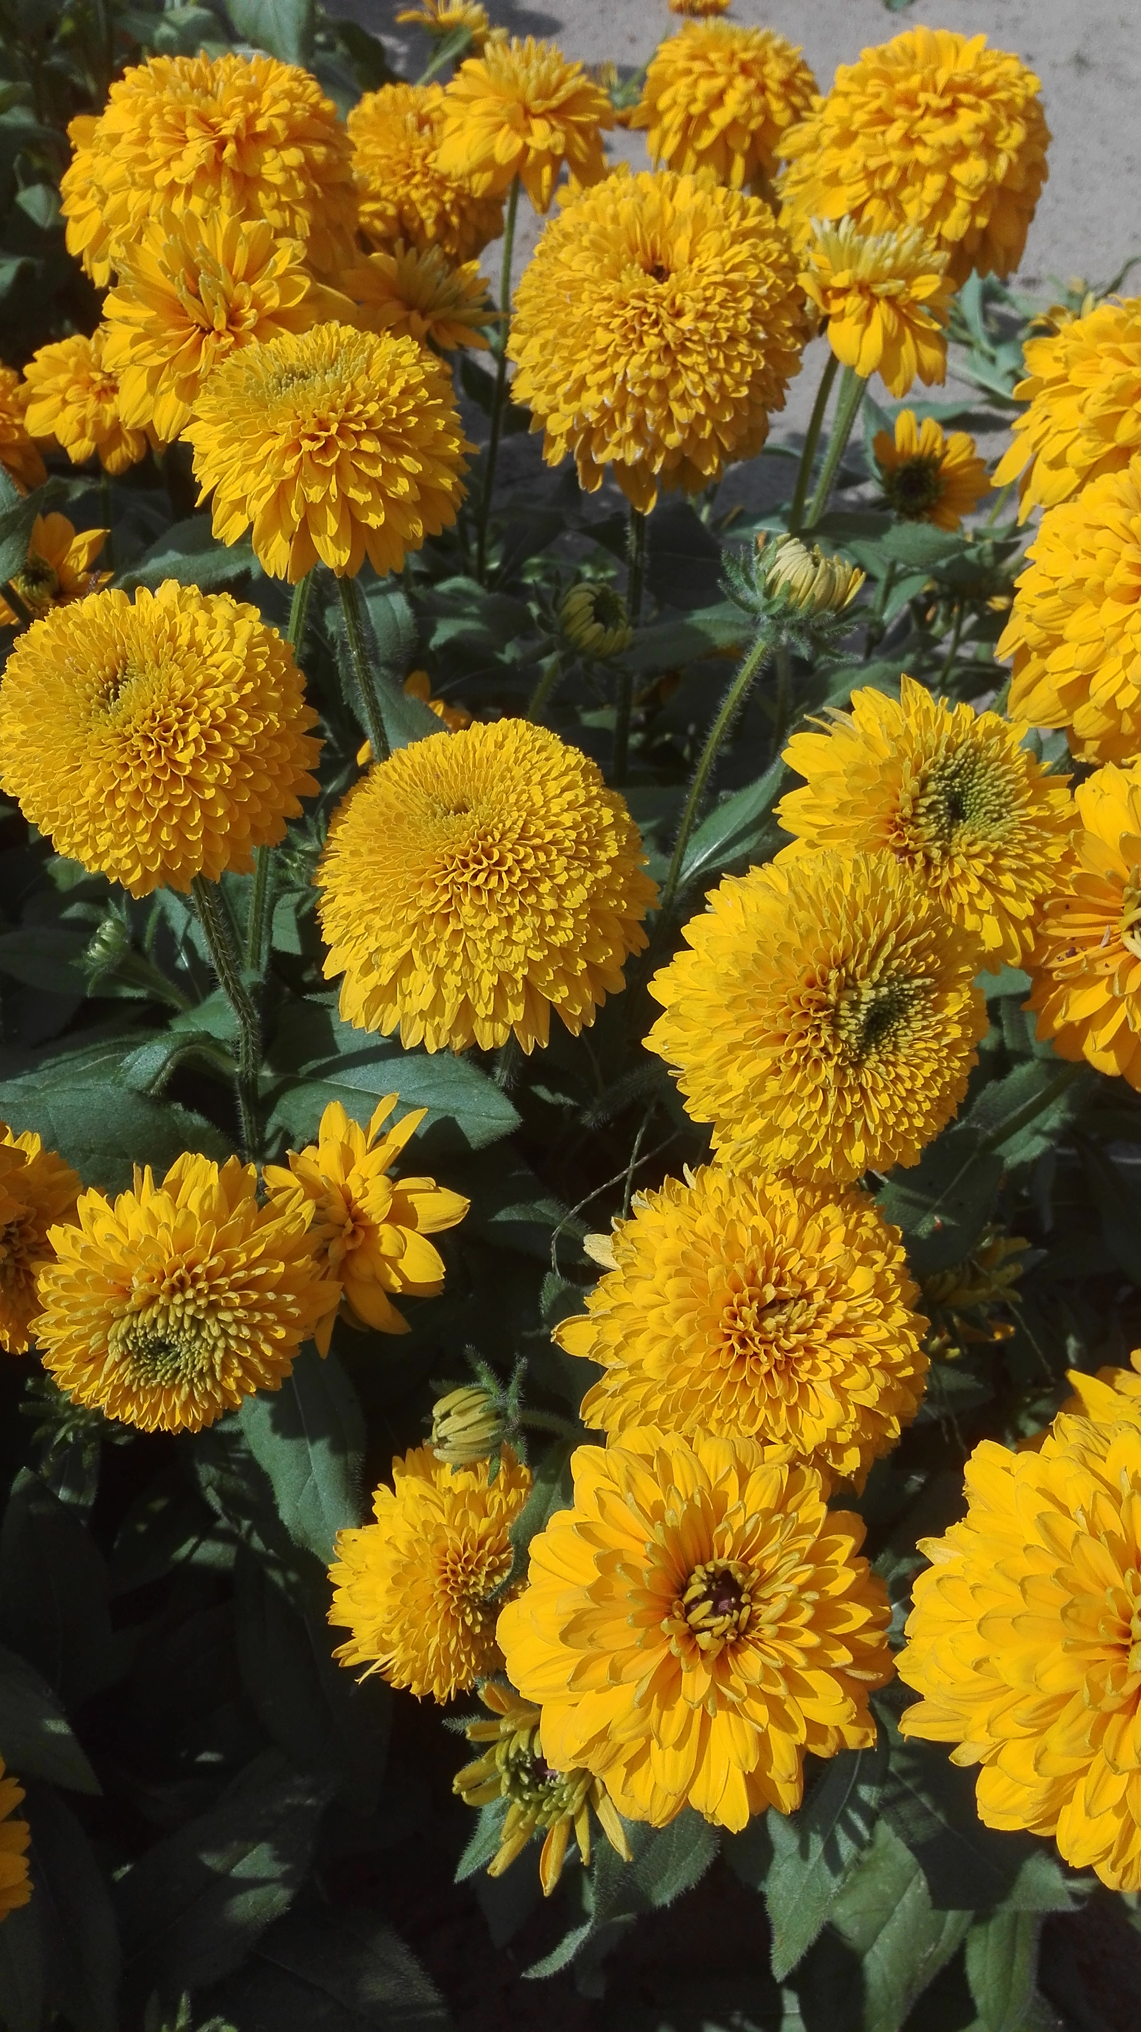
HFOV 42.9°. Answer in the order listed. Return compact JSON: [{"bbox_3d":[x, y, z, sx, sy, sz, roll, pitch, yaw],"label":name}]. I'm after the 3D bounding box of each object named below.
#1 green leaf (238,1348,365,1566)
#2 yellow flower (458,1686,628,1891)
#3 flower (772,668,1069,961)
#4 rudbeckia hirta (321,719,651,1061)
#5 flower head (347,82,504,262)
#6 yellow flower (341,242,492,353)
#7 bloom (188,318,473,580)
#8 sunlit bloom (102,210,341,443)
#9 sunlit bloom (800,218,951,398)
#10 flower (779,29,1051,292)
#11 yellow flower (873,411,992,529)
[{"bbox_3d":[-0.079,0.124,0.420,0.042,0.016,0.080,-9,67,-7],"label":"green leaf"},{"bbox_3d":[-0.006,0.203,0.385,0.052,0.034,0.054,0,49,-8],"label":"yellow flower"},{"bbox_3d":[0.096,-0.051,0.390,0.082,0.045,0.082,0,85,-15],"label":"flower"},{"bbox_3d":[-0.021,-0.033,0.362,0.088,0.062,0.088,0,56,11],"label":"rudbeckia hirta"},{"bbox_3d":[-0.052,-0.313,0.540,0.062,0.050,0.064,0,76,0],"label":"flower head"},{"bbox_3d":[-0.057,-0.264,0.534,0.058,0.029,0.058,0,49,-8],"label":"yellow flower"},{"bbox_3d":[-0.074,-0.172,0.445,0.085,0.066,0.082,0,57,3],"label":"bloom"},{"bbox_3d":[-0.112,-0.220,0.465,0.073,0.044,0.073,0,76,-3],"label":"sunlit bloom"},{"bbox_3d":[0.082,-0.189,0.389,0.046,0.035,0.046,0,49,-8],"label":"sunlit bloom"},{"bbox_3d":[0.113,-0.281,0.475,0.084,0.066,0.080,0,67,0],"label":"flower"},{"bbox_3d":[0.147,-0.222,0.594,0.047,0.047,0.019,0,15,28],"label":"yellow flower"}]

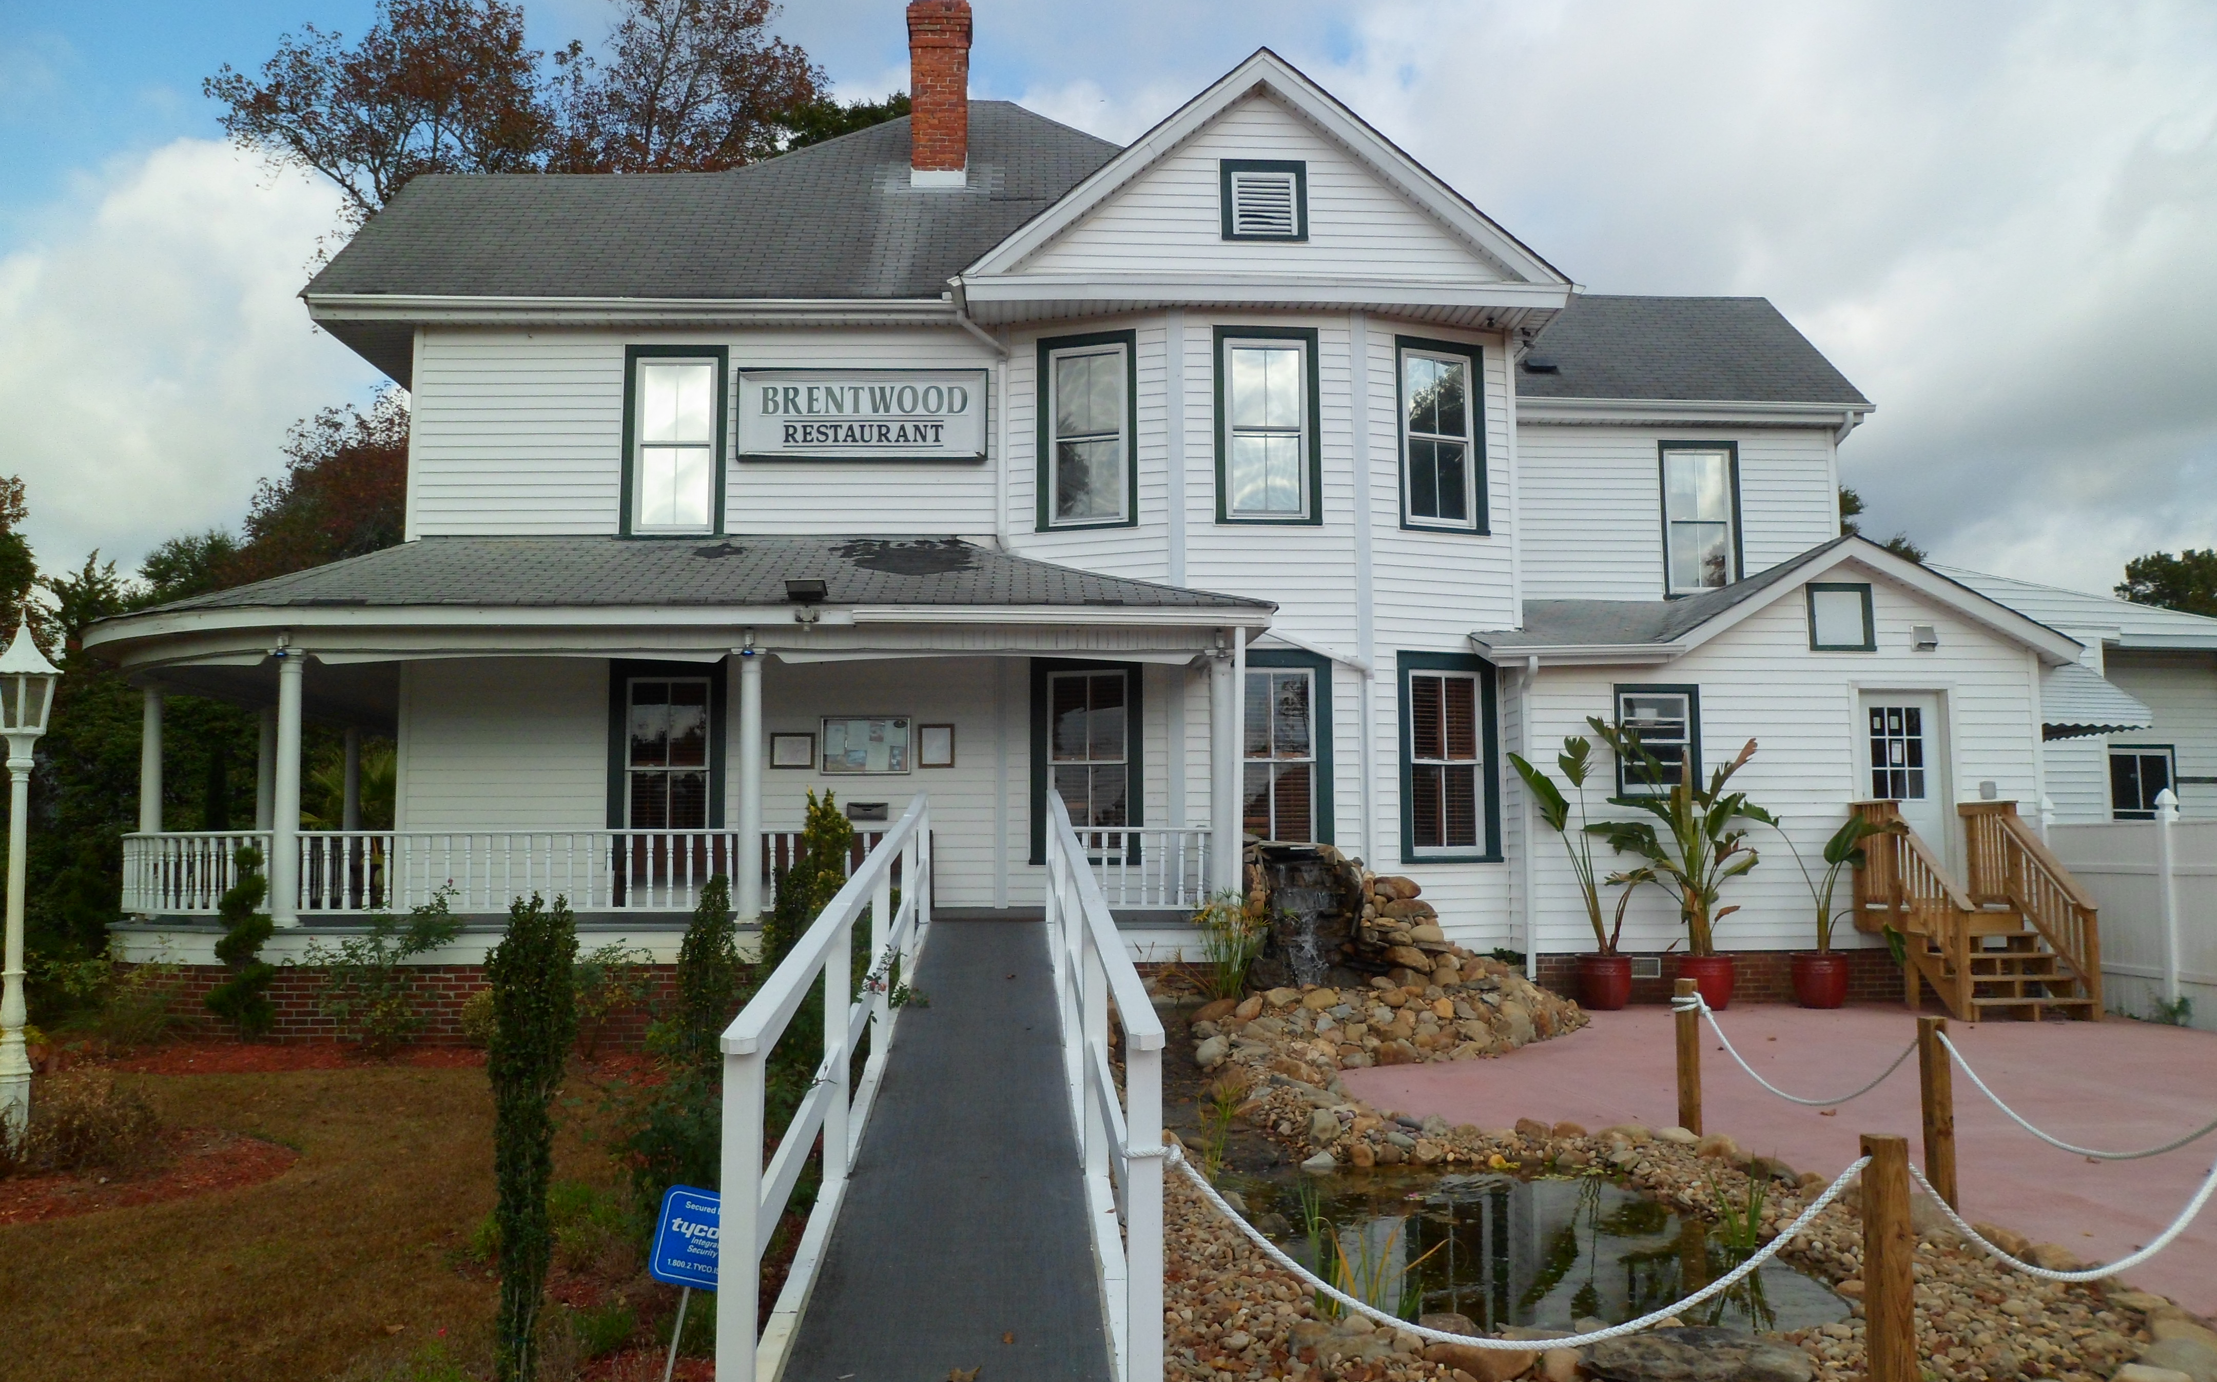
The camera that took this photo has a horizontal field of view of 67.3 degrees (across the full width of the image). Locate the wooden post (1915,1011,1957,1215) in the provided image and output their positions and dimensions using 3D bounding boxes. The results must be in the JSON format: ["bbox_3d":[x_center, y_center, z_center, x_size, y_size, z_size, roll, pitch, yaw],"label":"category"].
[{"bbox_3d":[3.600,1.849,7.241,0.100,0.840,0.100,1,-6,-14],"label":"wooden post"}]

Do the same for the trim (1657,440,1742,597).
[{"bbox_3d":[7.111,-2.059,19.970,0.980,1.945,0.120,0,-6,-4],"label":"trim"}]

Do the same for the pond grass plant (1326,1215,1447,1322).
[{"bbox_3d":[0.934,1.941,5.596,0.407,0.352,0.320,0,-5,0],"label":"pond grass plant"}]

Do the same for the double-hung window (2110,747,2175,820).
[{"bbox_3d":[13.111,1.176,21.131,0.950,0.960,0.100,0,-6,-6],"label":"double-hung window"}]

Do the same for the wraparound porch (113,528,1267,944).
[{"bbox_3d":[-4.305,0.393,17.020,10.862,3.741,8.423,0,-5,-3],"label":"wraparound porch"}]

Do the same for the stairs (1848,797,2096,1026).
[{"bbox_3d":[7.270,1.831,14.086,1.150,1.740,1.550,0,-5,-4],"label":"stairs"}]

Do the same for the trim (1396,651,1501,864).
[{"bbox_3d":[3.265,0.635,15.972,1.090,2.020,0.100,2,-7,-20],"label":"trim"}]

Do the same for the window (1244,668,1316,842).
[{"bbox_3d":[1.540,0.653,15.619,0.810,1.750,0.100,0,-6,-4],"label":"window"}]

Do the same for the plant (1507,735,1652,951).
[{"bbox_3d":[4.304,1.390,15.185,1.330,1.970,1.000,0,-6,-5],"label":"plant"}]

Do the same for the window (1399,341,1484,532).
[{"bbox_3d":[3.264,-2.480,16.232,0.970,1.910,0.120,2,-6,-20],"label":"window"}]

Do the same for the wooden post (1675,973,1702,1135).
[{"bbox_3d":[3.032,1.934,8.707,0.100,0.838,0.100,-4,-6,36],"label":"wooden post"}]

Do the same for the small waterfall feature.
[{"bbox_3d":[1.635,1.864,13.732,0.950,1.190,0.750,-1,-6,5],"label":"small waterfall feature"}]

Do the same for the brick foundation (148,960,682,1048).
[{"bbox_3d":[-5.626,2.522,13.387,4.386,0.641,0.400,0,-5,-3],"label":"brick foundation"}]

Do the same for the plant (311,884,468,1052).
[{"bbox_3d":[-5.383,2.084,12.425,1.163,1.254,0.950,0,-5,0],"label":"plant"}]

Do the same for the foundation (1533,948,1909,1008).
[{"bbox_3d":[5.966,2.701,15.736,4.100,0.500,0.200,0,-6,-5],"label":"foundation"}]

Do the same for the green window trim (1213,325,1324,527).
[{"bbox_3d":[1.521,-2.551,15.942,1.030,1.960,0.100,0,-6,-4],"label":"green window trim"}]

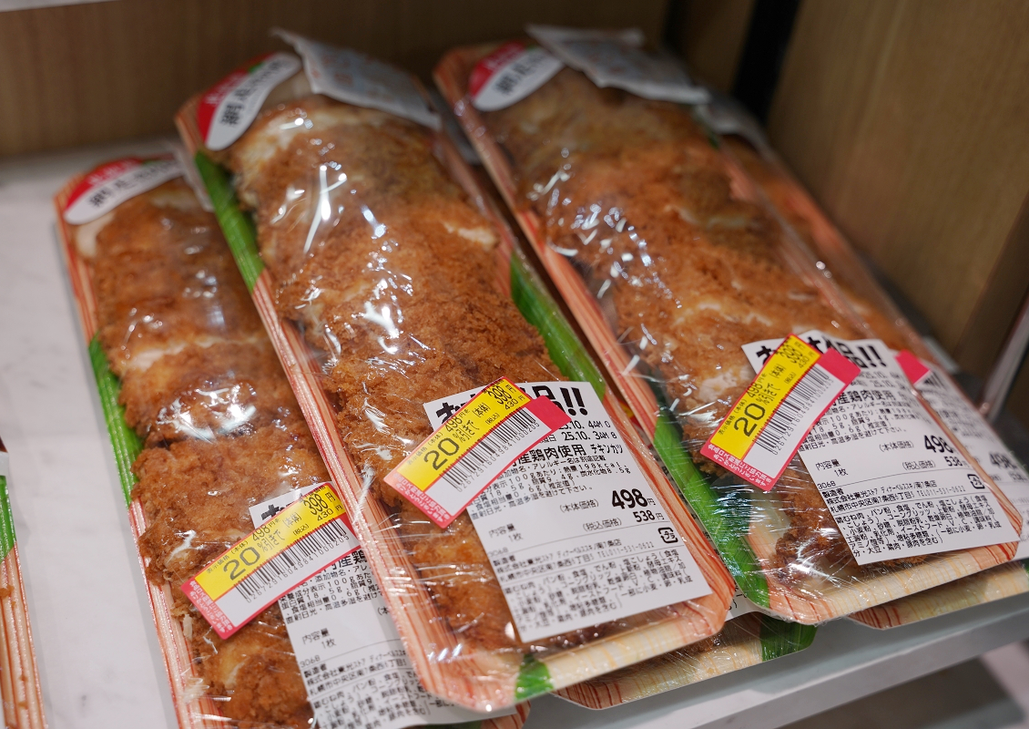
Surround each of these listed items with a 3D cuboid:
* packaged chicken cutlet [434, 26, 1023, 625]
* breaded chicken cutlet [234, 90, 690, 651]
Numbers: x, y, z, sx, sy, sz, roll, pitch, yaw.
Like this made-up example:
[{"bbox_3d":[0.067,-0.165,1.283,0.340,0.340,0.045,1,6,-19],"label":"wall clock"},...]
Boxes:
[{"bbox_3d":[0.065,-0.032,0.536,0.101,0.039,0.305,-12,49,-20],"label":"packaged chicken cutlet"},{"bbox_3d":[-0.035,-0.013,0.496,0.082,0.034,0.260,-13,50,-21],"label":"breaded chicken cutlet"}]

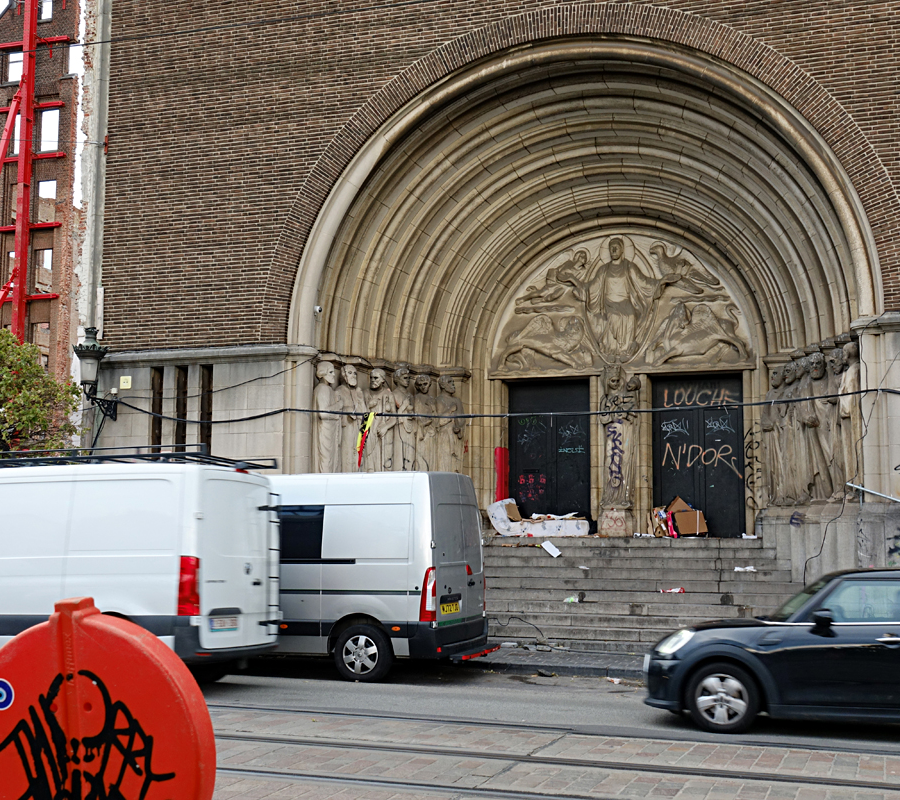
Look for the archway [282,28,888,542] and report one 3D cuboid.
[{"bbox_3d":[2.199,-1.410,18.636,8.428,7.048,4.200,-2,-7,18],"label":"archway"}]

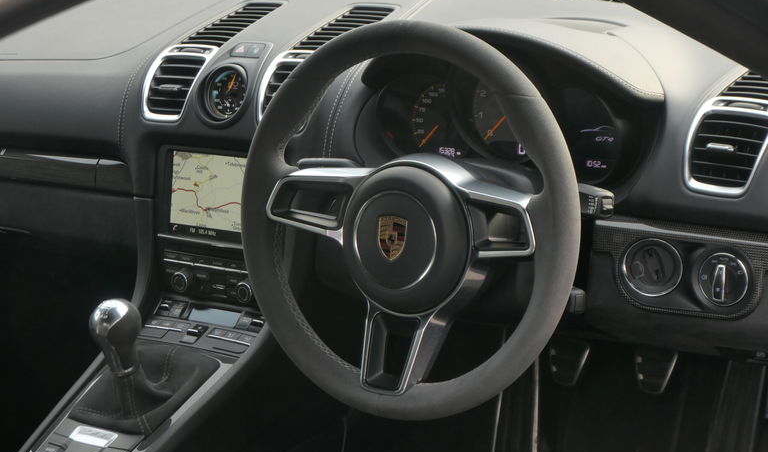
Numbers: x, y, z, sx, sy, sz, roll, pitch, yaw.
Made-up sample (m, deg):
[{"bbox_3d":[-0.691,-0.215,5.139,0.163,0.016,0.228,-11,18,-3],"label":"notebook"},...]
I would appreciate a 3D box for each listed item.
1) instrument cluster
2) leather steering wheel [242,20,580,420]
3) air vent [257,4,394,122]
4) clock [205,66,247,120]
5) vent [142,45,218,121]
[{"bbox_3d":[0.118,-0.103,1.548,0.280,0.112,0.070,9,8,34],"label":"instrument cluster"},{"bbox_3d":[0.026,-0.005,1.420,0.360,0.360,0.085,9,8,34],"label":"leather steering wheel"},{"bbox_3d":[-0.061,-0.179,1.742,0.078,0.100,0.187,9,22,34],"label":"air vent"},{"bbox_3d":[-0.172,-0.151,1.736,0.061,0.061,0.030,9,9,34],"label":"clock"},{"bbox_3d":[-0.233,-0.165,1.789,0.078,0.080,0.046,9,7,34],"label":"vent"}]

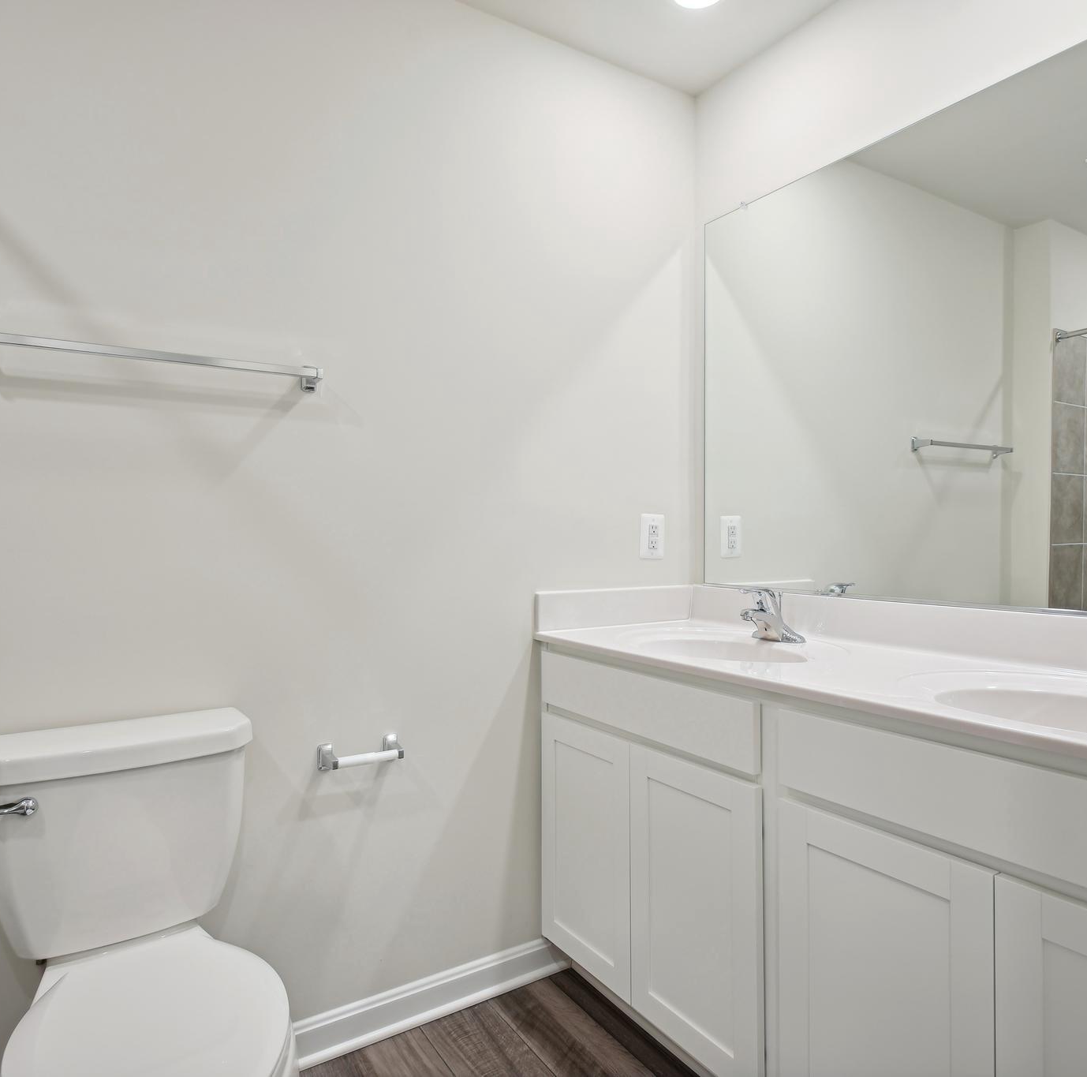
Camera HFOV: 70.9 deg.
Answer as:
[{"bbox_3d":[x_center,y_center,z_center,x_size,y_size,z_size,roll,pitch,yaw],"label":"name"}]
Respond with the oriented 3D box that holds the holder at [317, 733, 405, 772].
[{"bbox_3d":[-0.397,0.481,1.687,0.184,0.057,0.073,0,0,-33],"label":"holder"}]

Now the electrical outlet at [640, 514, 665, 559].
[{"bbox_3d":[0.315,-0.004,2.182,0.088,0.131,0.008,0,0,-33],"label":"electrical outlet"}]

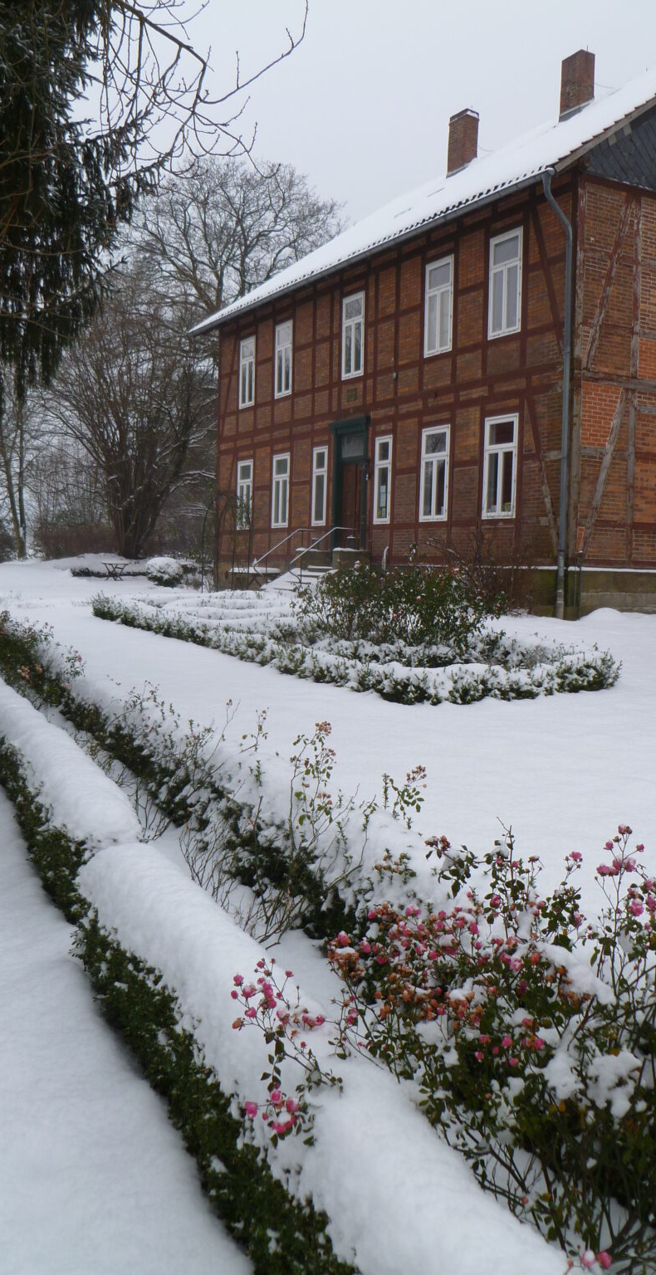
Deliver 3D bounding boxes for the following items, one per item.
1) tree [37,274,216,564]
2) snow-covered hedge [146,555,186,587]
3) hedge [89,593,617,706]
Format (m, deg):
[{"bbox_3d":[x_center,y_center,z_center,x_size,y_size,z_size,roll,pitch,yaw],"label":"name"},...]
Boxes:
[{"bbox_3d":[-7.707,-8.673,40.000,7.000,11.200,6.800,0,4,-11],"label":"tree"},{"bbox_3d":[-5.038,-2.071,32.000,1.250,1.000,1.250,0,4,-9],"label":"snow-covered hedge"},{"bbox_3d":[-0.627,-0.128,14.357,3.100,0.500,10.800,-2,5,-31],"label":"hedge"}]

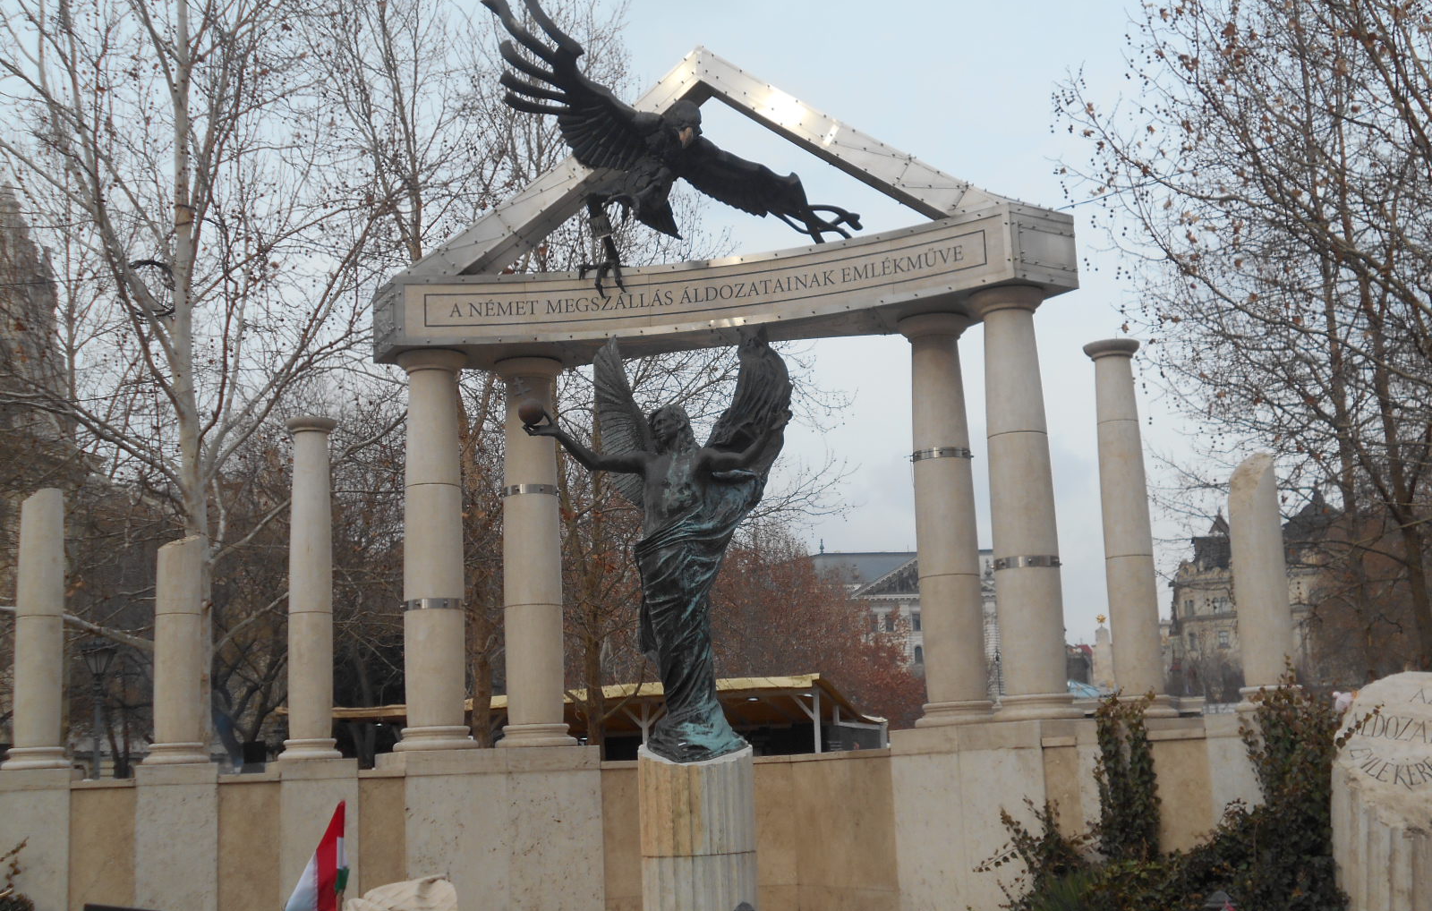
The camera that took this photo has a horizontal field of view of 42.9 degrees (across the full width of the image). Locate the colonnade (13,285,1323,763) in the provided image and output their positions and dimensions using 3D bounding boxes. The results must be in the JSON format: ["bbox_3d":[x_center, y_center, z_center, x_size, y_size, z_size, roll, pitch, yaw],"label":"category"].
[{"bbox_3d":[-0.580,0.624,16.123,11.250,3.700,2.800,-5,-11,11],"label":"colonnade"}]

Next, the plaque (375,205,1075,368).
[{"bbox_3d":[-0.040,-1.456,16.818,6.500,0.660,1.100,-5,-11,15],"label":"plaque"}]

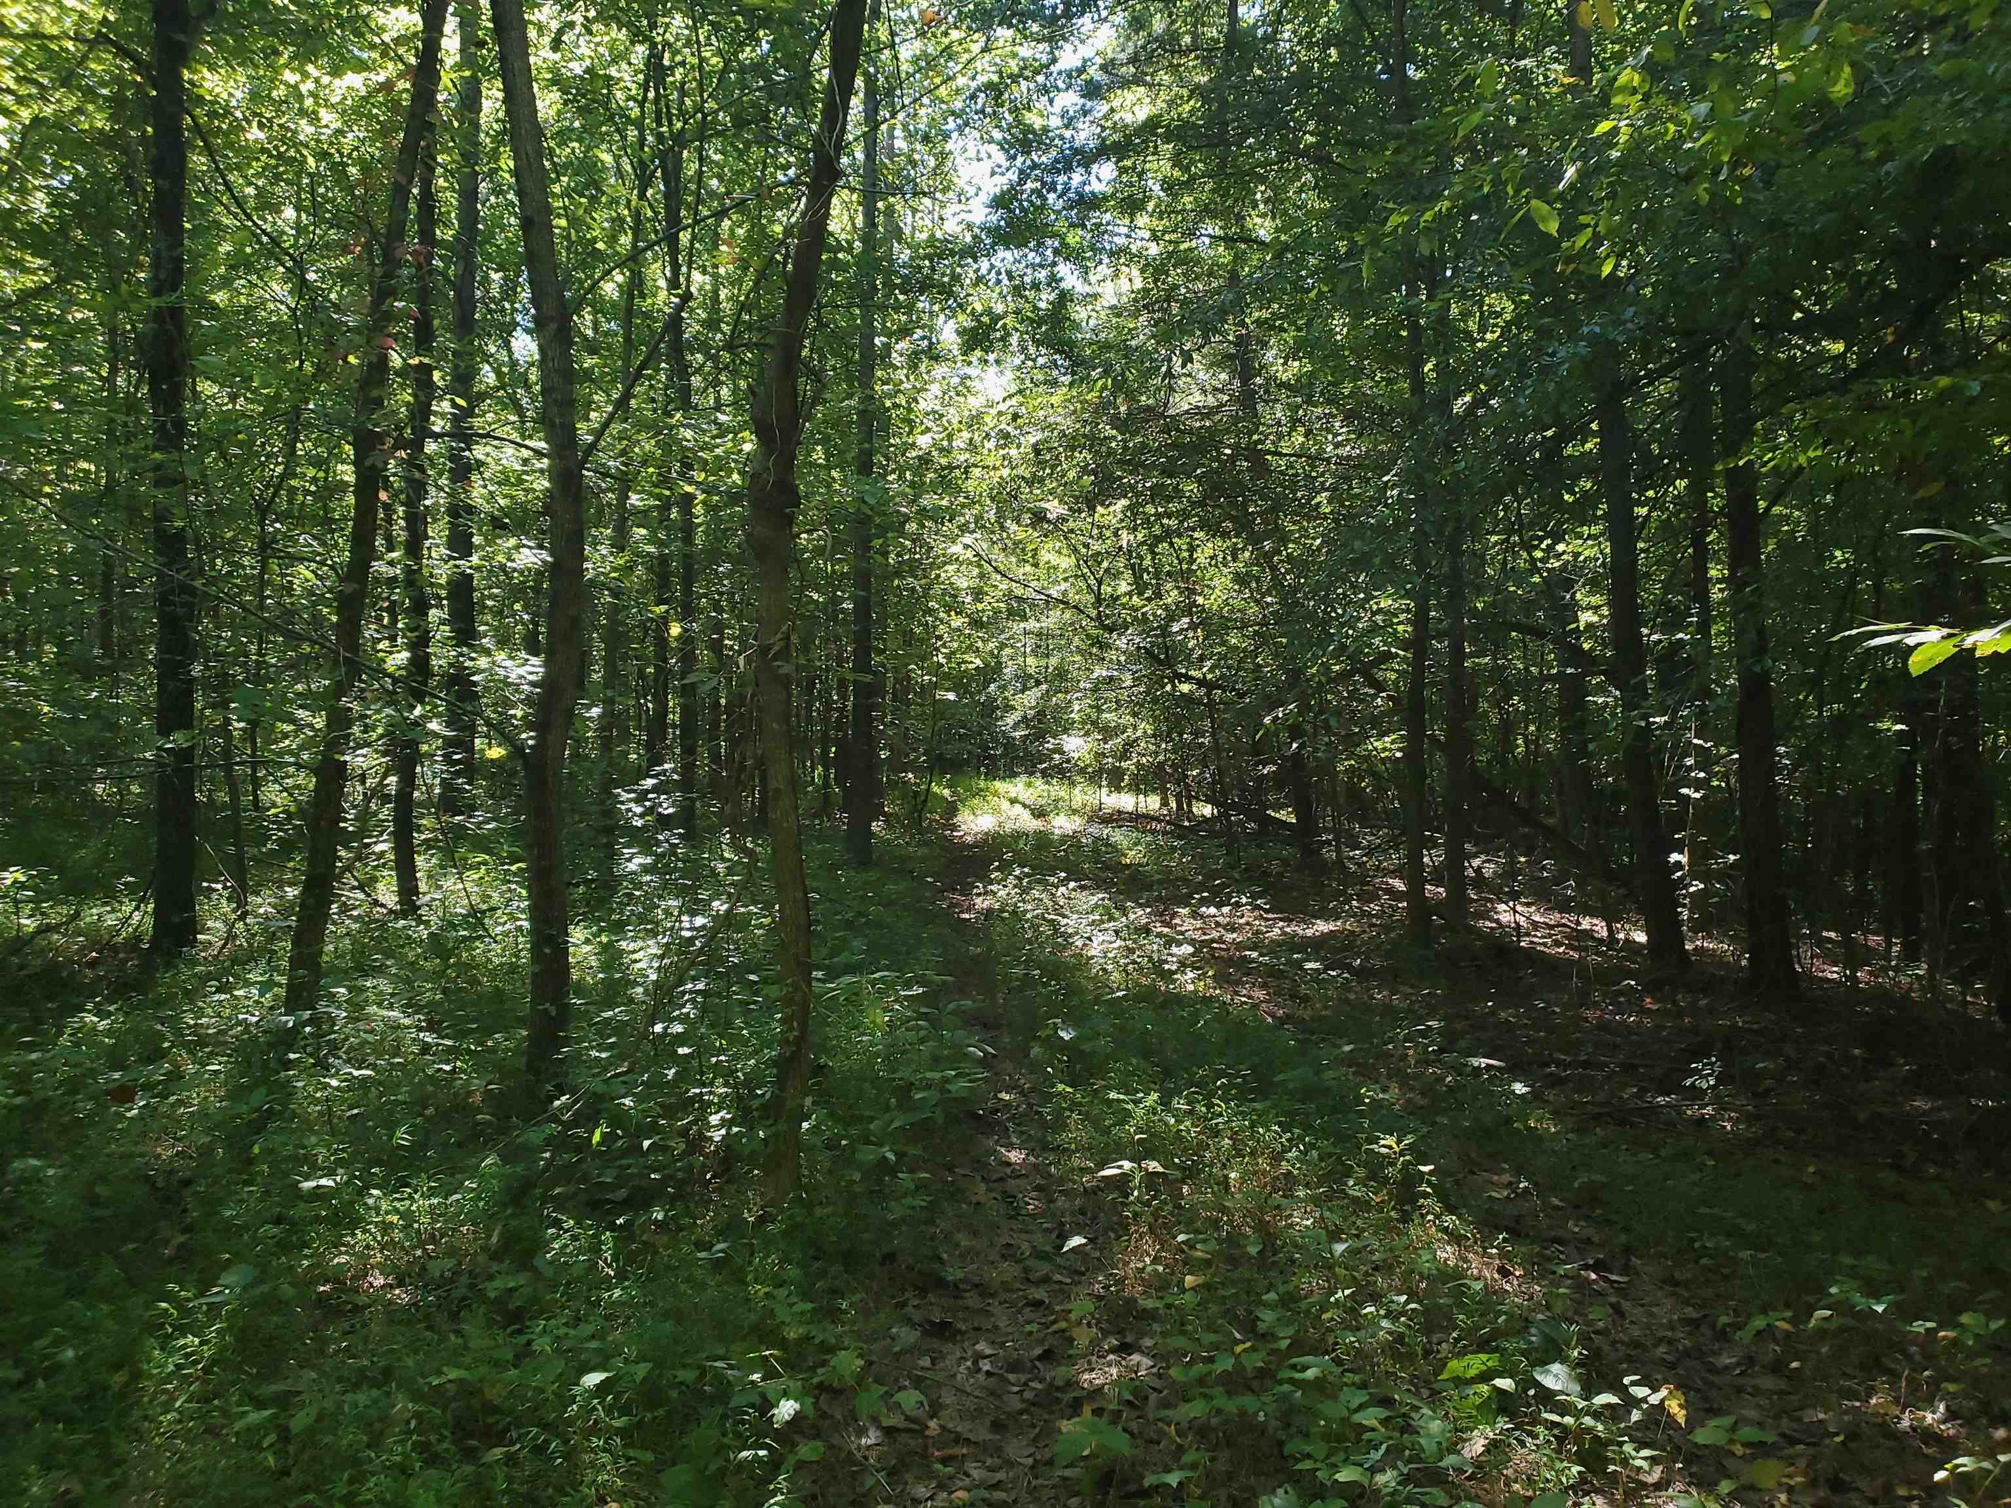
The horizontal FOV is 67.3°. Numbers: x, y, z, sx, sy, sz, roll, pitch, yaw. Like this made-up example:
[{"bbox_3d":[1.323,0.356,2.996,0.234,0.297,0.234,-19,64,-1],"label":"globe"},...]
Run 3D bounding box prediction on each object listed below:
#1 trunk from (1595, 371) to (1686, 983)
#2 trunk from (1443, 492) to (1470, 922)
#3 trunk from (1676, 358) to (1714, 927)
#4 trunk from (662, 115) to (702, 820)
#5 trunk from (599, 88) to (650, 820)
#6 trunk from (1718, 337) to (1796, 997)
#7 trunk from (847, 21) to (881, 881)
[{"bbox_3d":[4.891,-0.724,11.671,0.280,4.760,0.280,-4,-2,0],"label":"trunk"},{"bbox_3d":[4.549,-0.494,15.265,0.200,4.360,0.200,0,-2,0],"label":"trunk"},{"bbox_3d":[6.804,-1.115,14.884,0.220,5.630,0.220,0,-2,0],"label":"trunk"},{"bbox_3d":[-5.886,-5.141,27.199,0.360,13.470,0.360,-1,-2,0],"label":"trunk"},{"bbox_3d":[-7.621,-6.059,30.221,0.360,14.970,0.360,2,-2,0],"label":"trunk"},{"bbox_3d":[5.177,-0.630,10.468,0.290,4.560,0.290,-2,-2,0],"label":"trunk"},{"bbox_3d":[-2.162,-4.770,23.493,0.340,13.060,0.340,0,-2,0],"label":"trunk"}]

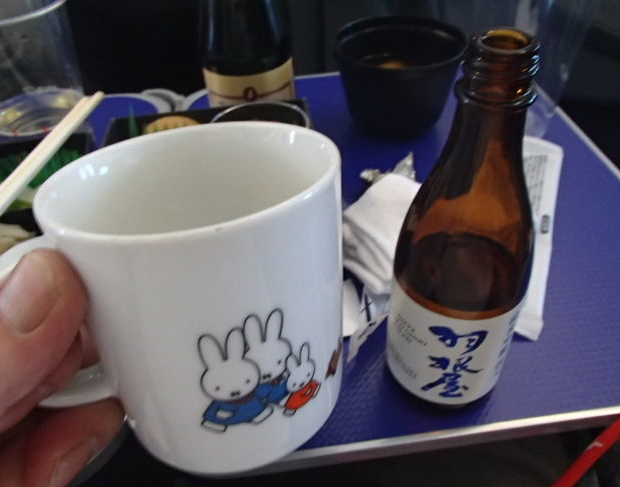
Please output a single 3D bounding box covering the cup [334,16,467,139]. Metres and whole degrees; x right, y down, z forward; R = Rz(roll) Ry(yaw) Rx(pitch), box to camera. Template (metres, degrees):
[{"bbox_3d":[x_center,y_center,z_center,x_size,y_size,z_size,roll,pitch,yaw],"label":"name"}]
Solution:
[{"bbox_3d":[0.068,-0.126,0.405,0.093,0.062,0.093,4,44,8],"label":"cup"}]

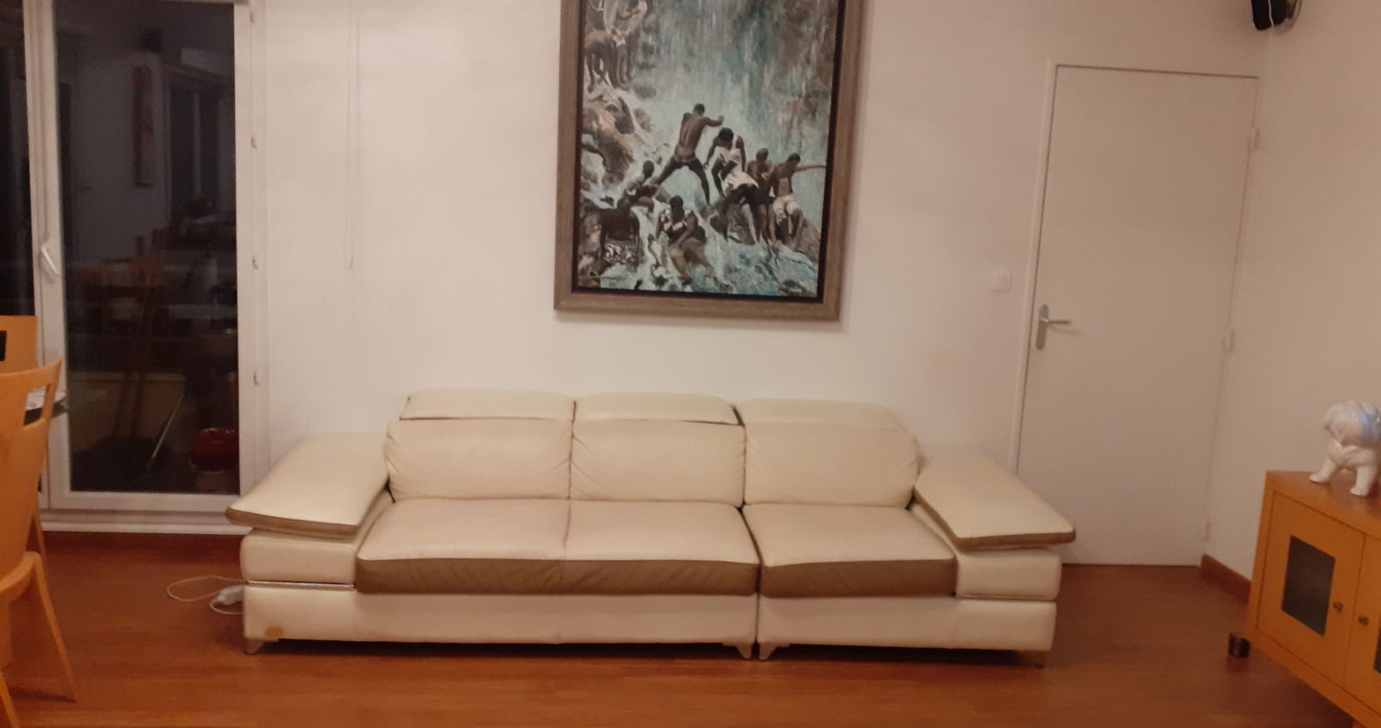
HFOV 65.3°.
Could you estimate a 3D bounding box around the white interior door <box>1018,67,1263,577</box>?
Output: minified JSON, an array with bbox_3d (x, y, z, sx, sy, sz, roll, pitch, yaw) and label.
[{"bbox_3d":[1.814,-0.153,4.456,0.840,2.050,0.045,2,8,-5],"label":"white interior door"}]

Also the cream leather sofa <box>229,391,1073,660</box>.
[{"bbox_3d":[-0.115,0.517,3.833,2.680,0.730,0.980,2,8,-5],"label":"cream leather sofa"}]

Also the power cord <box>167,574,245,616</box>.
[{"bbox_3d":[-1.666,0.790,3.805,0.350,0.050,0.370,2,8,-5],"label":"power cord"}]

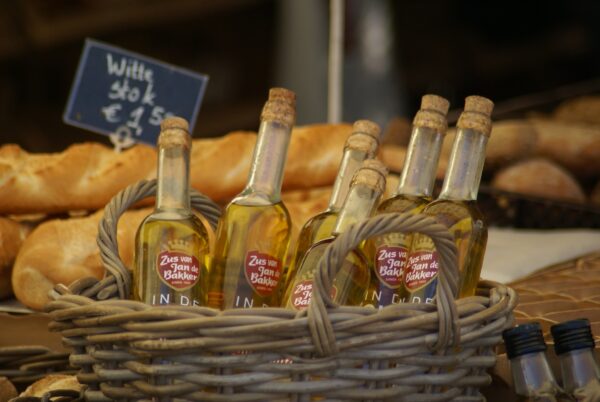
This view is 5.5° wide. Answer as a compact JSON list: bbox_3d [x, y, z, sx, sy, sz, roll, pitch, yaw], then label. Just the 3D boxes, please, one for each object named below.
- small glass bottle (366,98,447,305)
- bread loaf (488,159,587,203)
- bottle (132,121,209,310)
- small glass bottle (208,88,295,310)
[{"bbox_3d":[0.086,0.020,5.000,0.060,0.220,0.060,11,-12,6],"label":"small glass bottle"},{"bbox_3d":[0.232,-0.012,6.100,0.100,0.070,0.125,0,8,0],"label":"bread loaf"},{"bbox_3d":[-0.103,0.040,4.970,0.060,0.220,0.060,4,-14,-10],"label":"bottle"},{"bbox_3d":[-0.032,0.017,4.990,0.060,0.220,0.060,14,-13,-19],"label":"small glass bottle"}]

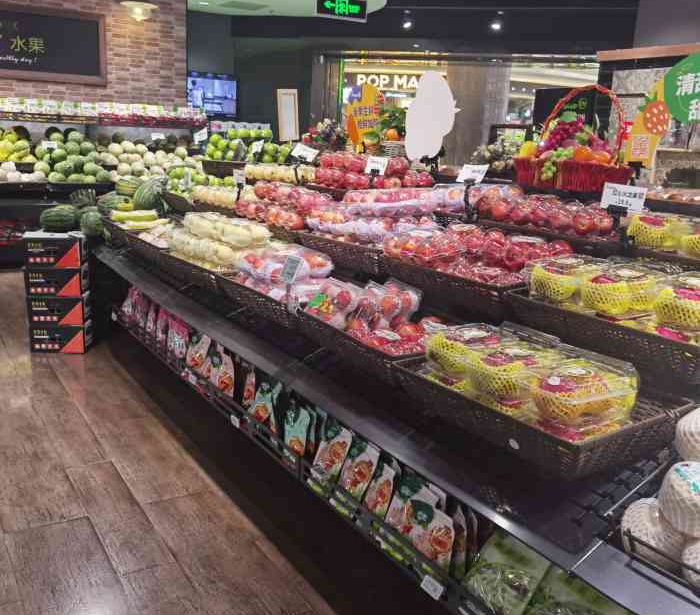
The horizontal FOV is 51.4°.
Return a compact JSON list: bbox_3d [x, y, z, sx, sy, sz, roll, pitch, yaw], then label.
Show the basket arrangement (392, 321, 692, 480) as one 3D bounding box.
[{"bbox_3d":[0.435,0.171,1.774,0.365,0.154,0.636,-11,17,-29],"label":"basket arrangement"}]

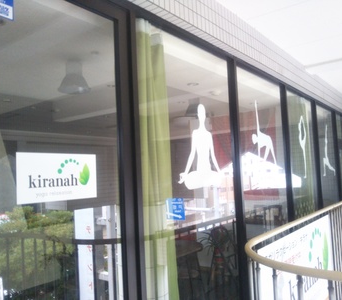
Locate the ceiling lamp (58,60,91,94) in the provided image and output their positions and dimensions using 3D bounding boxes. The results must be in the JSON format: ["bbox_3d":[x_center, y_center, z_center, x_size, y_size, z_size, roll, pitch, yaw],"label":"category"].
[{"bbox_3d":[-0.742,-0.573,2.674,0.250,0.232,0.250,-2,-4,0],"label":"ceiling lamp"}]

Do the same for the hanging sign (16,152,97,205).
[{"bbox_3d":[-0.485,0.120,1.531,0.010,0.206,0.403,-6,-5,38],"label":"hanging sign"}]

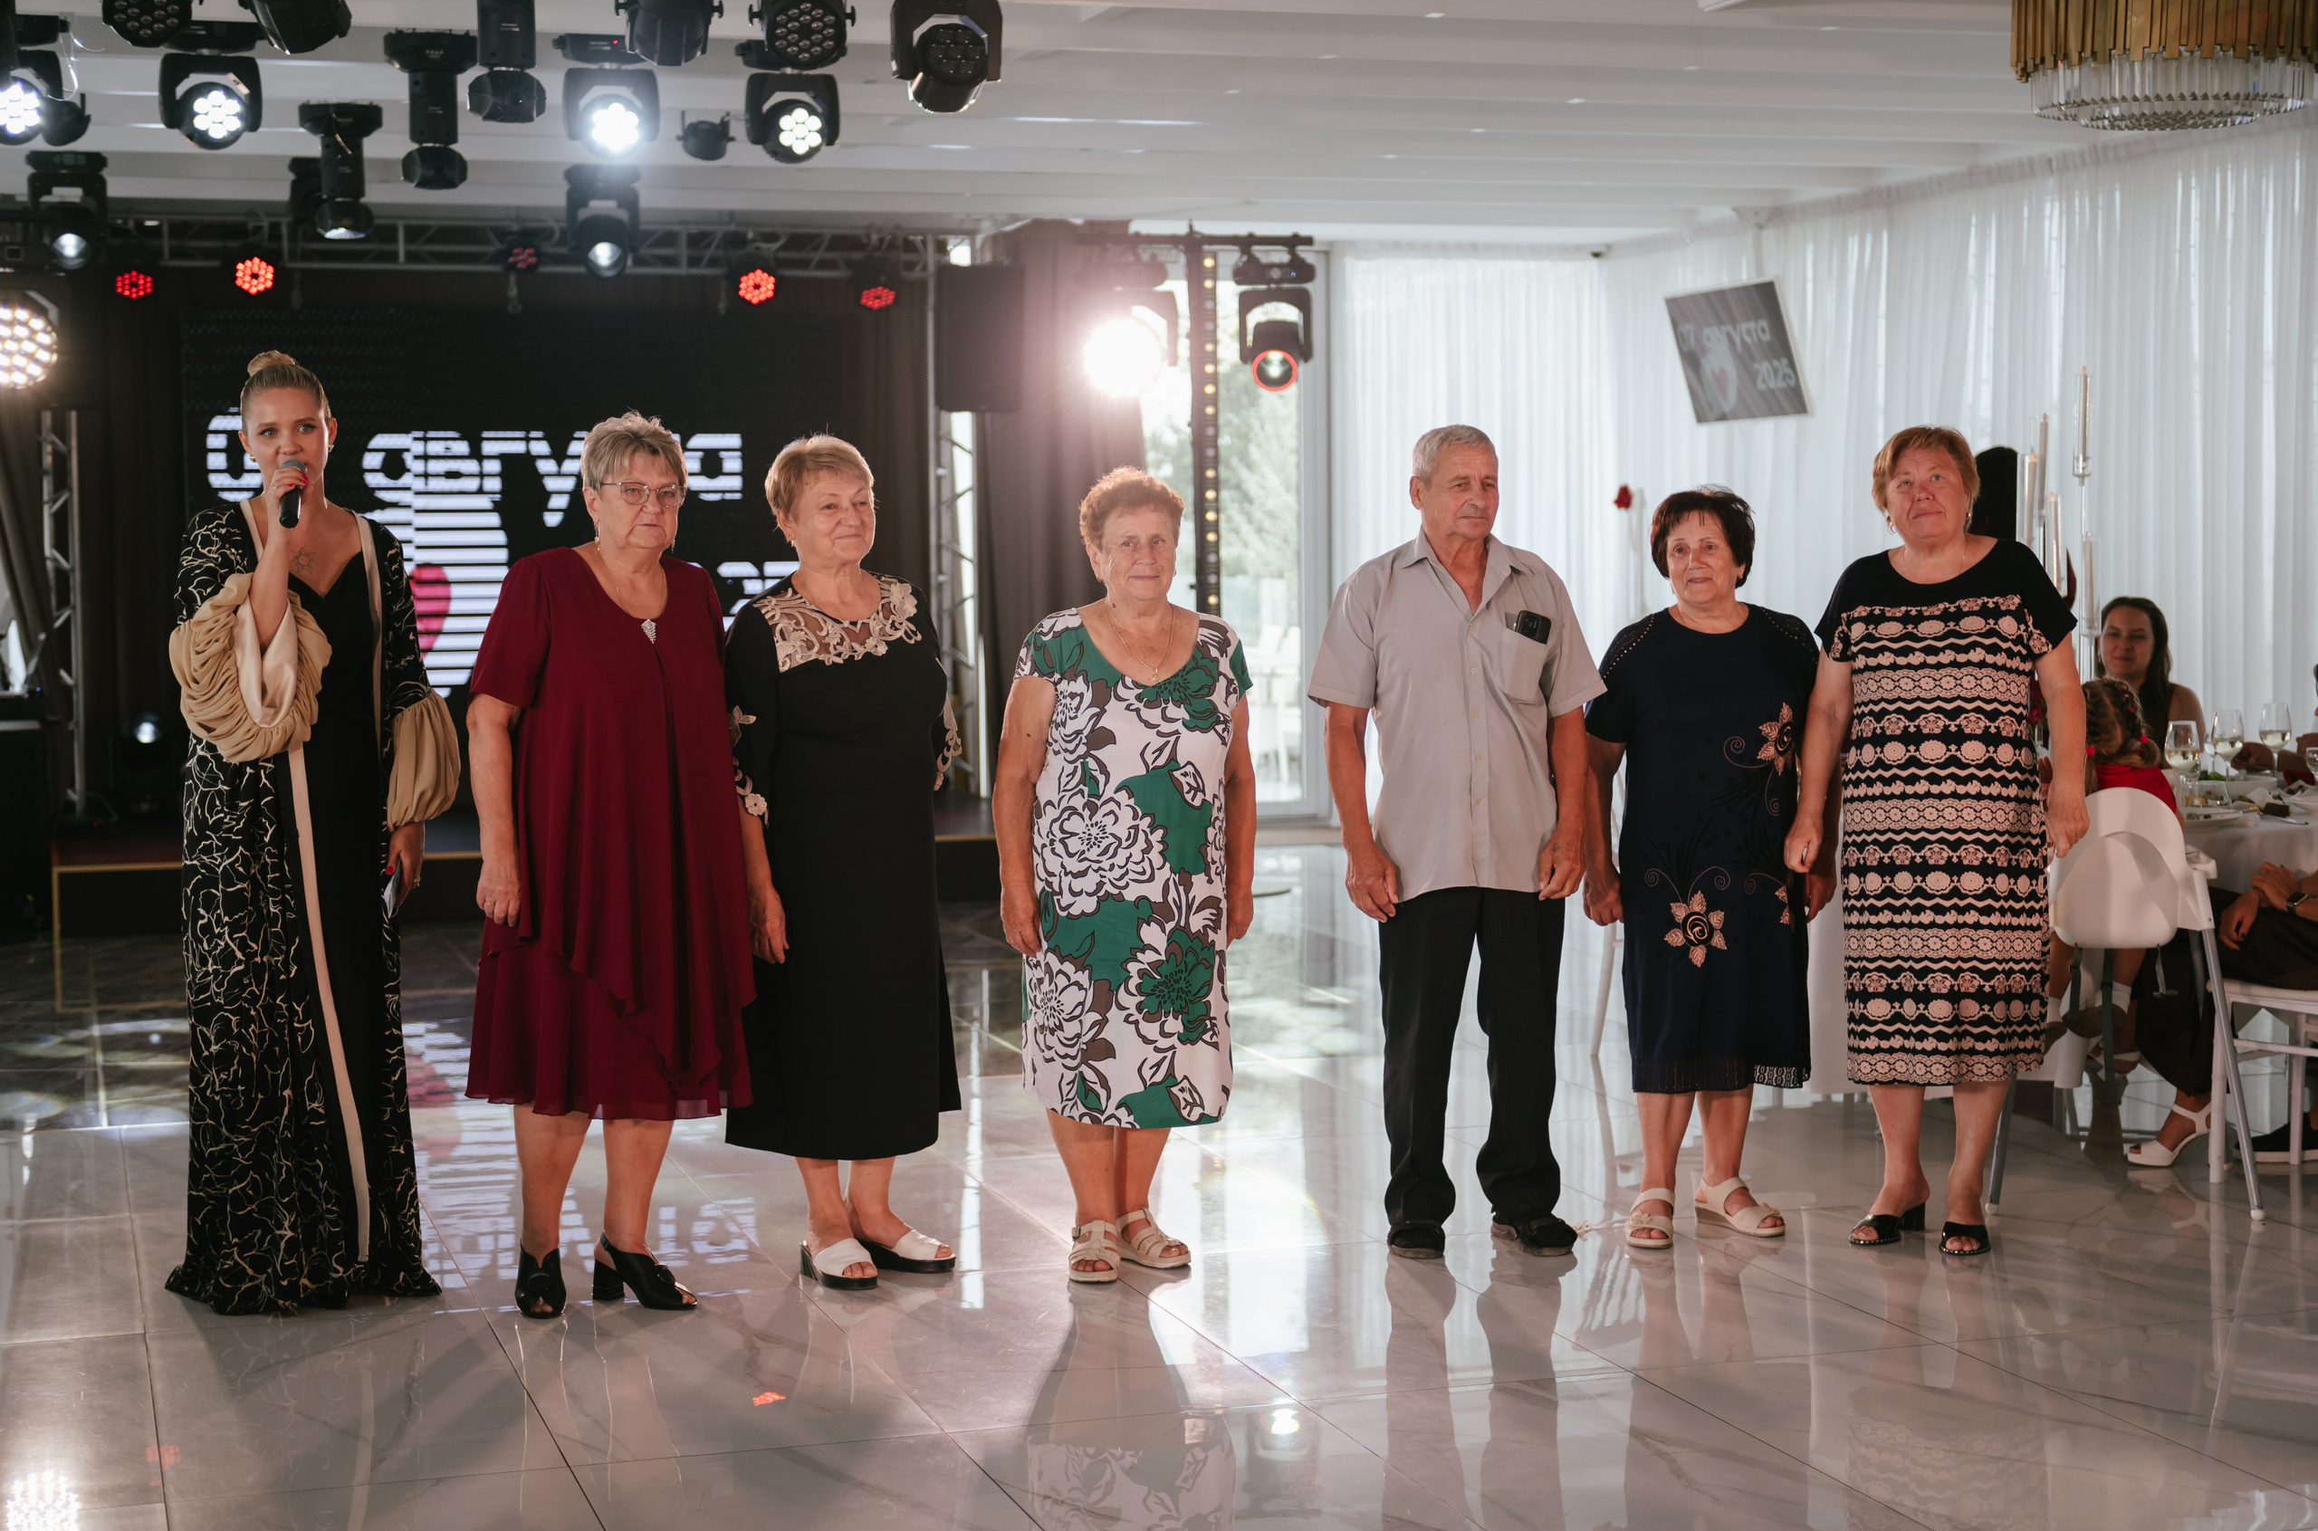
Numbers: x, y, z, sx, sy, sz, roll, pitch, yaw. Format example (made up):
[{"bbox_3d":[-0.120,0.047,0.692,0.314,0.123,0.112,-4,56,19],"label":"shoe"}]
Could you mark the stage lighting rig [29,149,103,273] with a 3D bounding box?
[{"bbox_3d":[-3.986,-2.022,12.895,0.290,0.440,0.270,-2,4,-17],"label":"stage lighting rig"}]

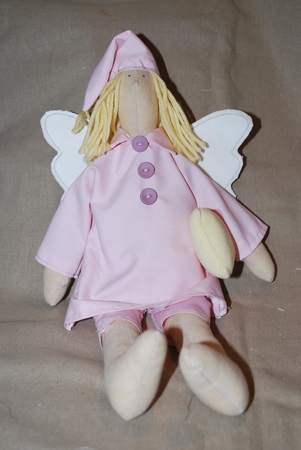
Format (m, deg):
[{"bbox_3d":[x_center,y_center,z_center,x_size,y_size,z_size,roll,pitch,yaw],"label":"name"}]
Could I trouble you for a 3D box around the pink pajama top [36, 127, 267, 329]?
[{"bbox_3d":[0.000,0.002,0.640,0.225,0.075,0.200,-4,77,-3],"label":"pink pajama top"}]

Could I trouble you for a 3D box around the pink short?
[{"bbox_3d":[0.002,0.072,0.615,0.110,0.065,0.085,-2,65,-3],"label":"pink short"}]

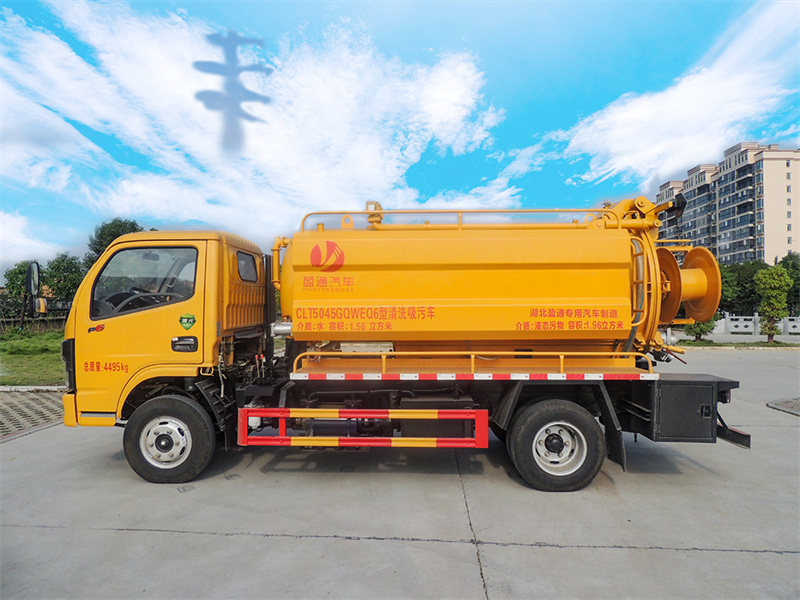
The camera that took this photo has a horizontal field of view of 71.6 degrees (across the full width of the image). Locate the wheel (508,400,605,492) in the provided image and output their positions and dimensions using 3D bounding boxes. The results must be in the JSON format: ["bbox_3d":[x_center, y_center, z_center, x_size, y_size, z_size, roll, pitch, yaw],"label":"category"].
[{"bbox_3d":[1.325,1.191,4.602,0.770,0.770,0.240,0,-1,2],"label":"wheel"}]

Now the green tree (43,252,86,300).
[{"bbox_3d":[-15.031,-0.428,25.009,2.200,3.430,2.200,0,-1,0],"label":"green tree"}]

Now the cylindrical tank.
[{"bbox_3d":[0.900,-0.226,5.484,3.950,1.420,1.800,0,-1,2],"label":"cylindrical tank"}]

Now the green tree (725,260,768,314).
[{"bbox_3d":[23.737,-0.274,38.009,3.200,4.860,3.200,0,-1,0],"label":"green tree"}]

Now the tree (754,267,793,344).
[{"bbox_3d":[14.813,0.139,22.000,1.500,3.090,1.500,0,-1,0],"label":"tree"}]

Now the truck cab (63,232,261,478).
[{"bbox_3d":[-2.180,0.485,5.543,1.550,2.150,1.850,0,-1,2],"label":"truck cab"}]

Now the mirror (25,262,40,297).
[{"bbox_3d":[-2.970,-0.171,4.483,0.100,0.290,0.170,0,-1,2],"label":"mirror"}]

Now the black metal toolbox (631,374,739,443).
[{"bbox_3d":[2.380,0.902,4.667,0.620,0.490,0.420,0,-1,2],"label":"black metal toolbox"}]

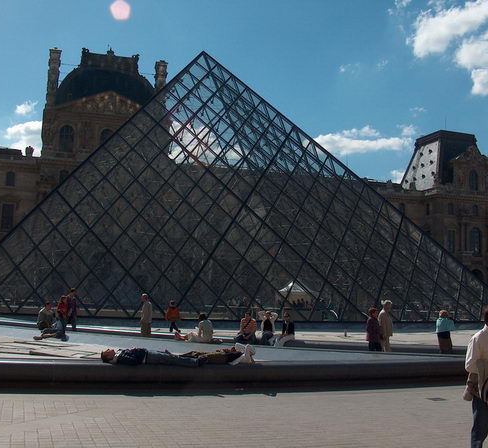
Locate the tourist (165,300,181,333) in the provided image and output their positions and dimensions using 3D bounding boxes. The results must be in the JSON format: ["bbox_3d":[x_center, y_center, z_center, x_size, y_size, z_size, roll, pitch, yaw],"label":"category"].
[{"bbox_3d":[-3.268,4.219,29.117,0.550,1.480,0.450,5,-8,-30],"label":"tourist"}]

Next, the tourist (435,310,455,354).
[{"bbox_3d":[5.302,3.078,16.914,0.480,1.540,0.420,-2,-7,27],"label":"tourist"}]

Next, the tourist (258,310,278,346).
[{"bbox_3d":[0.706,3.229,18.828,0.640,1.300,0.750,0,-7,14],"label":"tourist"}]

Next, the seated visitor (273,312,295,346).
[{"bbox_3d":[1.149,3.220,18.629,0.520,1.280,0.800,-3,-8,33],"label":"seated visitor"}]

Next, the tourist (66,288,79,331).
[{"bbox_3d":[-5.583,2.983,20.903,0.420,1.740,0.500,-2,-7,26],"label":"tourist"}]

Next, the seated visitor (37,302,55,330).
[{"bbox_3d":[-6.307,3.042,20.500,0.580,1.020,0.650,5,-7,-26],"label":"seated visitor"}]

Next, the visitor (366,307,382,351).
[{"bbox_3d":[3.373,2.962,16.611,0.360,1.600,0.480,-2,-7,26],"label":"visitor"}]

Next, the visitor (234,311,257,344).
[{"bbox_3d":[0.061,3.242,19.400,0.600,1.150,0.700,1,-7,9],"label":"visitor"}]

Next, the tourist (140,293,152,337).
[{"bbox_3d":[-3.000,2.997,19.705,0.400,1.720,0.500,-1,-7,21],"label":"tourist"}]

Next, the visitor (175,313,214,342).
[{"bbox_3d":[-1.345,2.813,17.400,1.020,0.800,0.500,-1,-7,25],"label":"visitor"}]

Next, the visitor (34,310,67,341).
[{"bbox_3d":[-4.956,2.613,16.400,0.780,0.770,0.550,0,-7,15],"label":"visitor"}]

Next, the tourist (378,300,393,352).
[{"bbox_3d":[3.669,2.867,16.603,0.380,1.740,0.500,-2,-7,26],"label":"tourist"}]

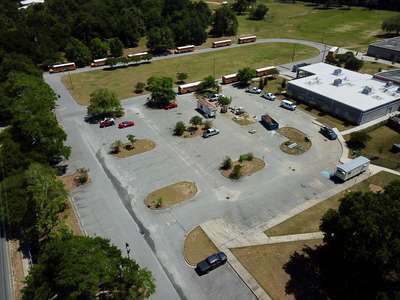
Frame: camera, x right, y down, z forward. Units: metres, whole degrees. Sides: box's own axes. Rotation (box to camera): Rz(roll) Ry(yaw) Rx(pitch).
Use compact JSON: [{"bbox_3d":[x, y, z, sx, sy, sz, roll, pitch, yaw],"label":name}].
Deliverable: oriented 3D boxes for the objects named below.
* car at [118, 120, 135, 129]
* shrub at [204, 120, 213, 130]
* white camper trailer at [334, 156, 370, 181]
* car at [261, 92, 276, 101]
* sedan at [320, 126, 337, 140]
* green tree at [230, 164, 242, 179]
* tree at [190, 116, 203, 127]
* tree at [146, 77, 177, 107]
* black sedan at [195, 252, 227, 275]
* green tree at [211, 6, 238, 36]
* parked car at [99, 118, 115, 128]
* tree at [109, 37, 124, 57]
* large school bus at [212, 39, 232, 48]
[{"bbox_3d":[-23.160,-7.950,95.040,4.650,1.400,1.850,-18,36,-24],"label":"car"},{"bbox_3d":[2.620,-7.320,92.640,2.460,3.340,2.460,-1,33,0],"label":"shrub"},{"bbox_3d":[34.630,4.218,68.125,8.100,2.700,2.500,-17,36,-26],"label":"white camper trailer"},{"bbox_3d":[25.550,-19.880,111.850,1.950,1.800,5.500,-20,37,-27],"label":"car"},{"bbox_3d":[38.750,-5.060,89.940,1.950,1.700,5.100,-11,34,-16],"label":"sedan"},{"bbox_3d":[9.135,5.255,74.692,2.500,3.400,2.500,-2,32,0],"label":"green tree"},{"bbox_3d":[-1.070,-8.570,92.850,3.700,4.000,3.700,-1,32,0],"label":"tree"},{"bbox_3d":[-13.990,-21.220,108.360,9.600,9.200,9.400,-1,32,0],"label":"tree"},{"bbox_3d":[1.955,19.987,53.463,5.350,1.620,1.900,-19,36,-25],"label":"black sedan"},{"bbox_3d":[16.937,-89.597,210.273,19.869,18.951,19.869,-2,32,0],"label":"green tree"},{"bbox_3d":[-31.810,-9.056,101.597,4.800,1.700,1.880,-17,35,-22],"label":"parked car"},{"bbox_3d":[-45.010,-55.530,162.340,7.750,10.450,7.750,-1,33,0],"label":"tree"},{"bbox_3d":[14.035,-66.647,188.919,11.929,3.084,2.450,-10,33,-12],"label":"large school bus"}]

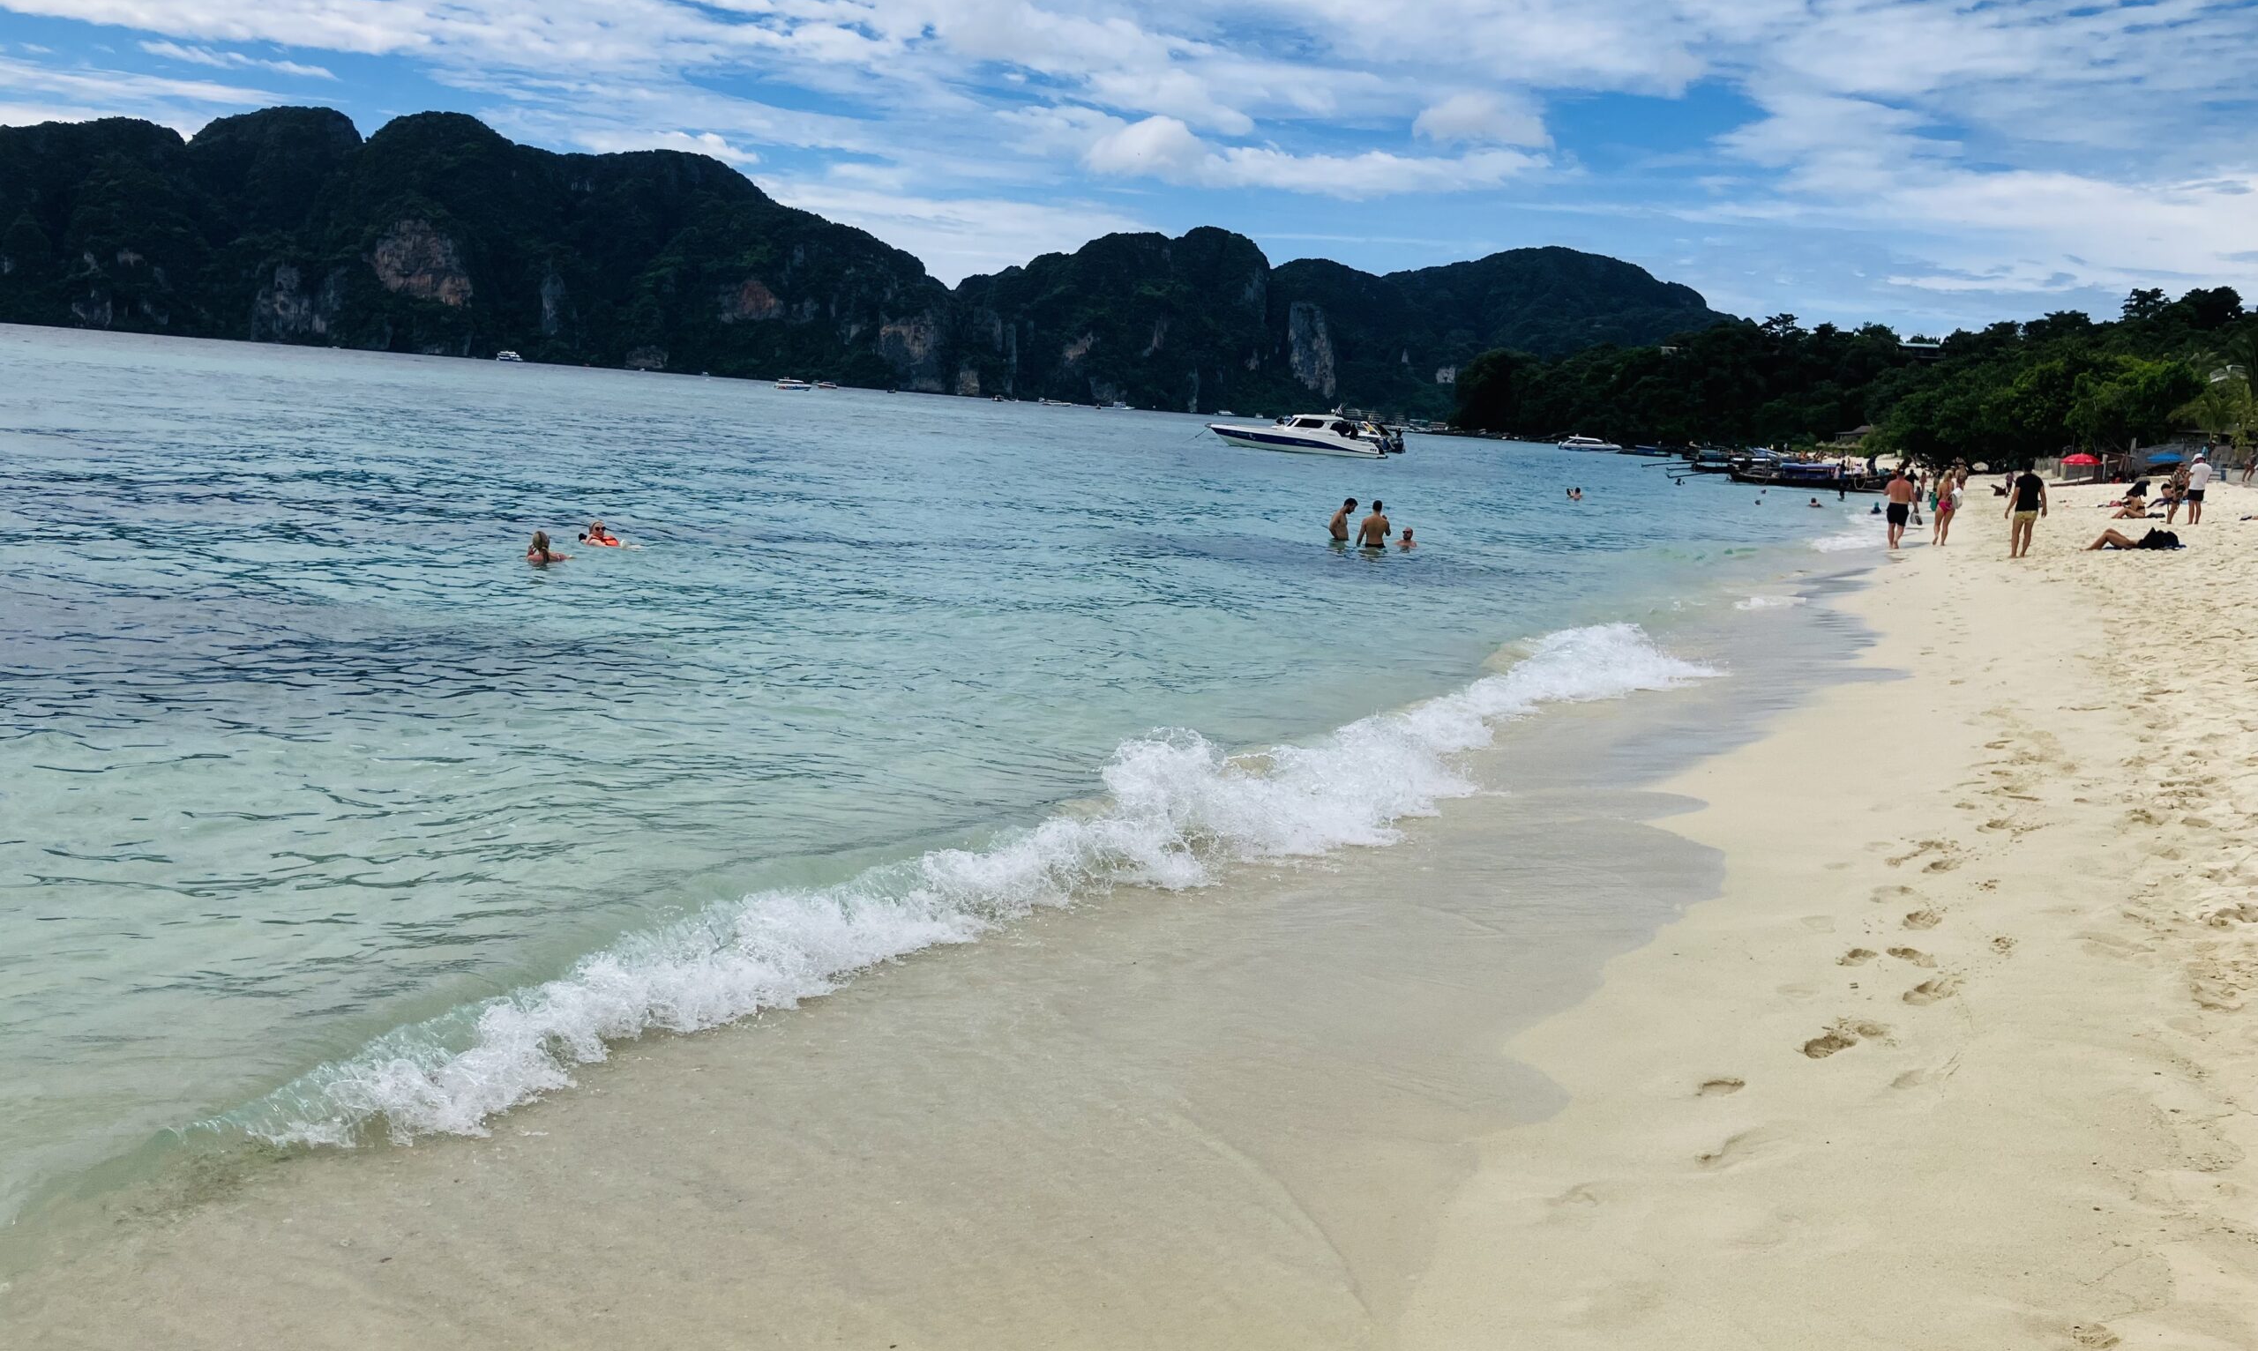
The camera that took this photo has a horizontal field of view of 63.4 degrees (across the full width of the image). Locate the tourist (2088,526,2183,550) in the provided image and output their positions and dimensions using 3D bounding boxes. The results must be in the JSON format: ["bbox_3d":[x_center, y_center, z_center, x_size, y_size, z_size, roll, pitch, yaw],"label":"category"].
[{"bbox_3d":[18.167,-2.470,33.000,1.550,0.420,0.500,2,7,23],"label":"tourist"}]

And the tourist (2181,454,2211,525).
[{"bbox_3d":[26.235,-4.567,44.845,0.540,1.730,0.420,4,8,0],"label":"tourist"}]

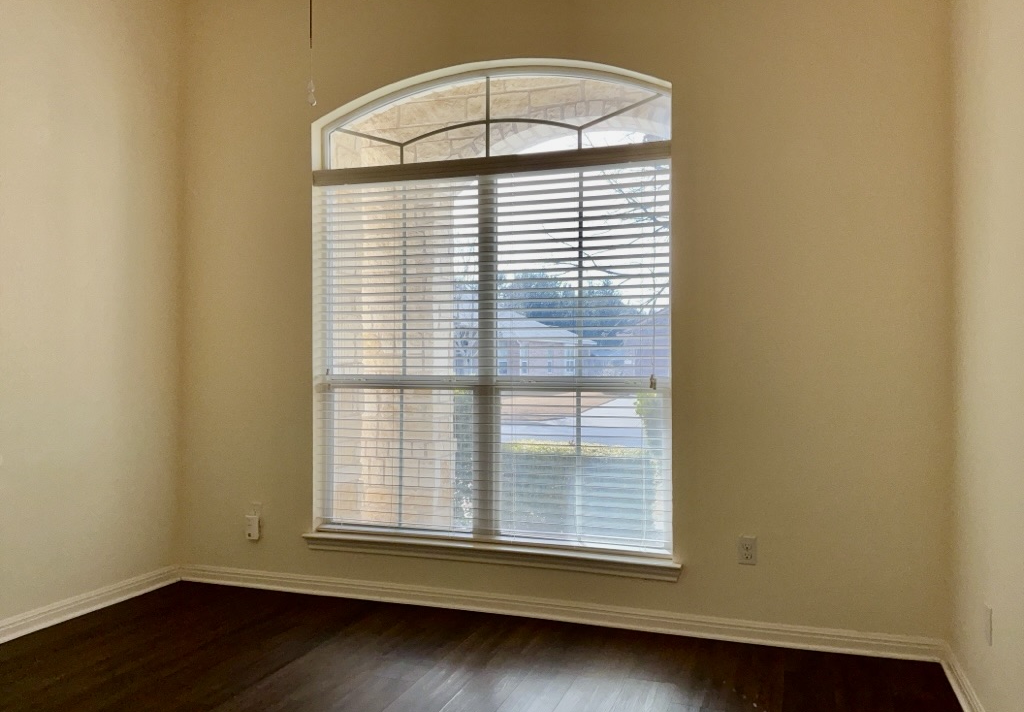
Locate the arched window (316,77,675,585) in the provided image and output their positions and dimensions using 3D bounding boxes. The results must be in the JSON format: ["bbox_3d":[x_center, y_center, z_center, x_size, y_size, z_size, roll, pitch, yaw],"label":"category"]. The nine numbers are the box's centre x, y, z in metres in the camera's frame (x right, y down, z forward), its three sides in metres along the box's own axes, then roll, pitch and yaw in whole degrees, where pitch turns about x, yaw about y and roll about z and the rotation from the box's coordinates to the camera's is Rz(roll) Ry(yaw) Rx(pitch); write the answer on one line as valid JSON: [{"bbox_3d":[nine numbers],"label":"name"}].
[{"bbox_3d":[-0.143,-0.199,3.801,1.840,2.340,0.130,0,-1,19],"label":"arched window"}]

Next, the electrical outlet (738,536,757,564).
[{"bbox_3d":[0.988,0.816,3.347,0.071,0.115,0.010,0,-1,19],"label":"electrical outlet"}]

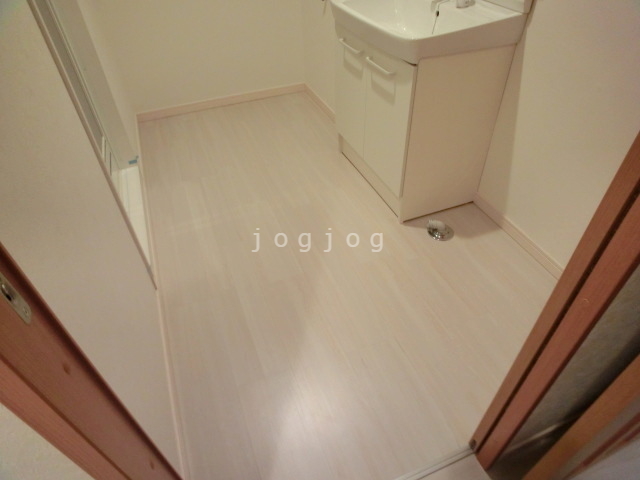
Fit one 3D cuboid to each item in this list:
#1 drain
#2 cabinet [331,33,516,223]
[{"bbox_3d":[0.546,-0.064,1.743,0.120,0.065,0.120,7,42,12],"label":"drain"},{"bbox_3d":[0.418,-0.617,1.885,0.439,0.720,0.712,-16,43,-14],"label":"cabinet"}]

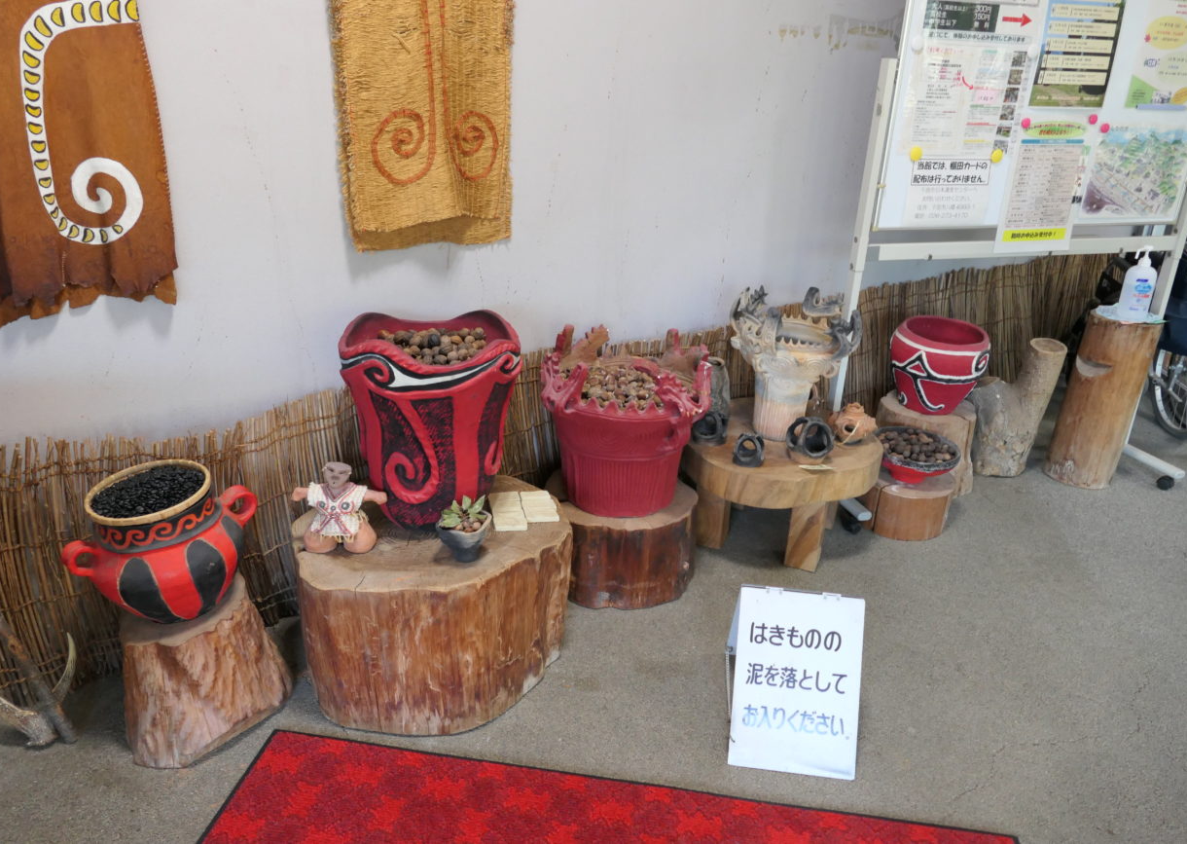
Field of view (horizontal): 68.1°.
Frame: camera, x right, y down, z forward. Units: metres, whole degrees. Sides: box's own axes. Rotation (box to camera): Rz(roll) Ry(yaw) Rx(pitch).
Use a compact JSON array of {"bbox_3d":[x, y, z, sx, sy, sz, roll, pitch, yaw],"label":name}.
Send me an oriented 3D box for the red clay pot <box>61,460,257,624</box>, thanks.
[{"bbox_3d":[-0.831,0.254,1.690,0.330,0.265,0.260,-16,32,-24],"label":"red clay pot"}]

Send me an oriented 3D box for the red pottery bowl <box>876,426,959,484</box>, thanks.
[{"bbox_3d":[1.038,0.124,2.833,0.256,0.127,0.256,2,22,0],"label":"red pottery bowl"}]

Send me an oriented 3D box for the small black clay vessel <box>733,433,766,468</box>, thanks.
[{"bbox_3d":[0.439,0.078,2.472,0.094,0.075,0.088,7,23,10],"label":"small black clay vessel"}]

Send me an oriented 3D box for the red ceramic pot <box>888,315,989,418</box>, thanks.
[{"bbox_3d":[1.168,-0.184,2.997,0.318,0.279,0.318,2,22,0],"label":"red ceramic pot"}]

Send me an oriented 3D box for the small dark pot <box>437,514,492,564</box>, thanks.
[{"bbox_3d":[-0.274,0.242,1.884,0.115,0.100,0.115,2,22,-1],"label":"small dark pot"}]

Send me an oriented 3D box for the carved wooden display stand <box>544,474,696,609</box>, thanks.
[{"bbox_3d":[0.074,0.314,2.461,0.415,0.215,0.400,2,22,0],"label":"carved wooden display stand"}]

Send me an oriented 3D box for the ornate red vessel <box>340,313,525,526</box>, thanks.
[{"bbox_3d":[-0.370,-0.006,2.040,0.400,0.440,0.380,-2,22,-10],"label":"ornate red vessel"}]

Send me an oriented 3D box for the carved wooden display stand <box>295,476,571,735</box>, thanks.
[{"bbox_3d":[-0.369,0.394,2.063,0.610,0.330,0.580,2,22,0],"label":"carved wooden display stand"}]

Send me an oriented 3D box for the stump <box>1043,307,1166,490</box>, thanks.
[{"bbox_3d":[1.794,-0.075,3.101,0.220,0.580,0.220,2,22,0],"label":"stump"}]

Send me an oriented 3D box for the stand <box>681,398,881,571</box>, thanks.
[{"bbox_3d":[0.550,0.189,2.746,0.630,0.336,0.630,2,22,0],"label":"stand"}]

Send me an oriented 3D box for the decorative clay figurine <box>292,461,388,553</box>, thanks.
[{"bbox_3d":[-0.542,0.172,1.913,0.196,0.187,0.115,1,22,-3],"label":"decorative clay figurine"}]

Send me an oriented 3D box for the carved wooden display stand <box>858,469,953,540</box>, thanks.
[{"bbox_3d":[0.992,0.255,2.807,0.290,0.130,0.265,10,23,20],"label":"carved wooden display stand"}]

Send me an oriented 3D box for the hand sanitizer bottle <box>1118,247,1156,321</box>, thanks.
[{"bbox_3d":[1.856,-0.476,2.996,0.095,0.245,0.095,8,22,16],"label":"hand sanitizer bottle"}]

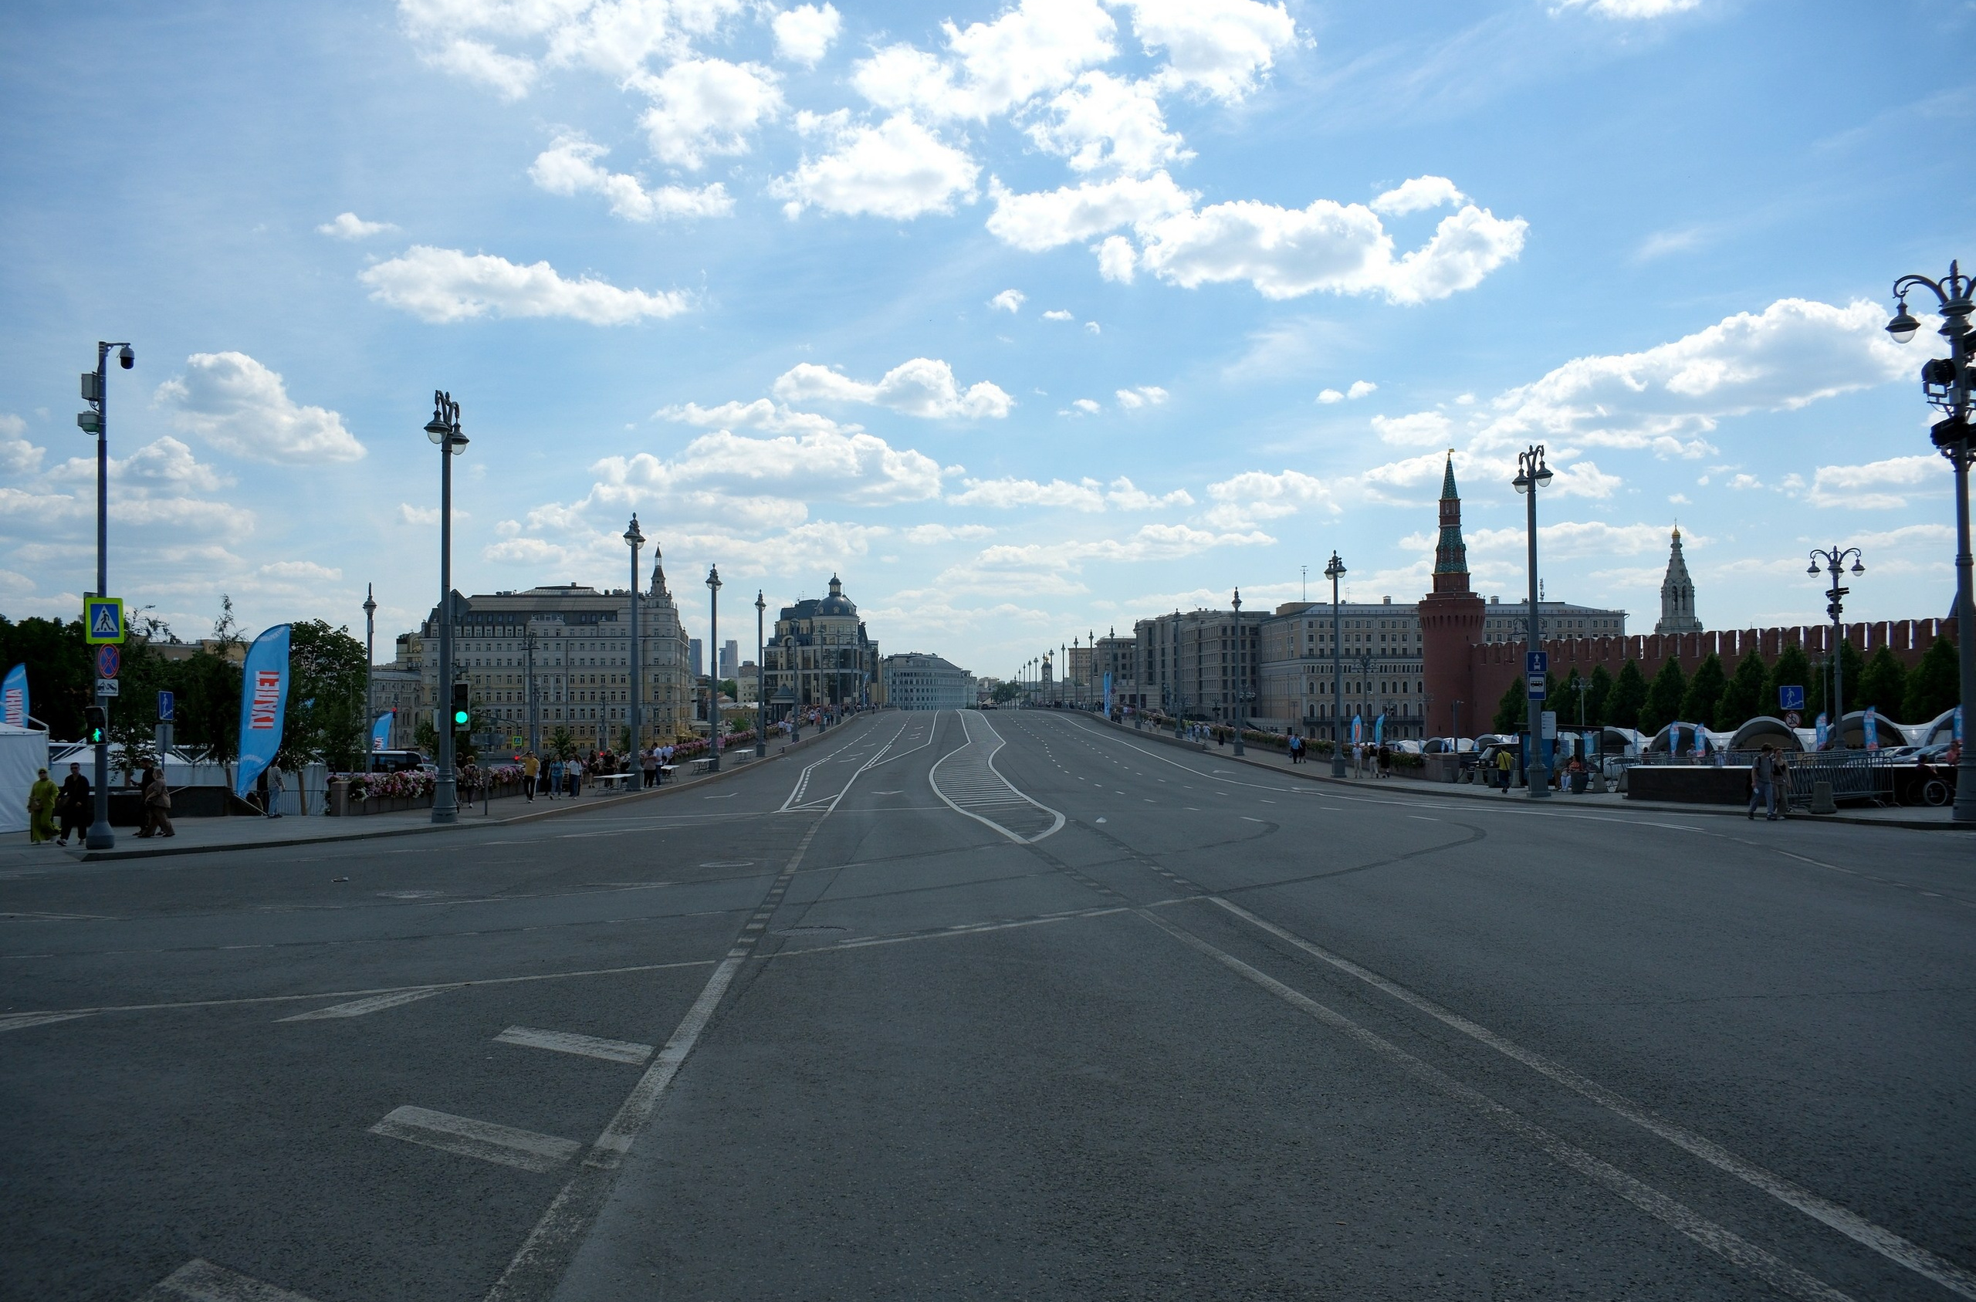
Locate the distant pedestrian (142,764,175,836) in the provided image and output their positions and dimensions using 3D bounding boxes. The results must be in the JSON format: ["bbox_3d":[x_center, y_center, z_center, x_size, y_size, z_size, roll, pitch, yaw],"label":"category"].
[{"bbox_3d":[-18.668,3.424,33.400,0.680,1.650,0.520,0,-2,3],"label":"distant pedestrian"}]

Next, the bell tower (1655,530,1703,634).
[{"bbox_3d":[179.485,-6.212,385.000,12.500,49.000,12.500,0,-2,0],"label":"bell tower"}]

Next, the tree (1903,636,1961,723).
[{"bbox_3d":[99.582,3.471,155.809,6.200,10.348,6.200,1,-2,-34],"label":"tree"}]

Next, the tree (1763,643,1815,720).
[{"bbox_3d":[91.053,4.316,168.242,5.800,10.382,5.800,1,-2,-34],"label":"tree"}]

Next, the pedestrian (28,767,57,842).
[{"bbox_3d":[-20.162,3.316,31.571,0.620,1.630,0.500,-2,-2,34],"label":"pedestrian"}]

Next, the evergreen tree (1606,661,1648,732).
[{"bbox_3d":[62.157,6.072,144.000,4.200,10.200,4.200,0,-2,0],"label":"evergreen tree"}]

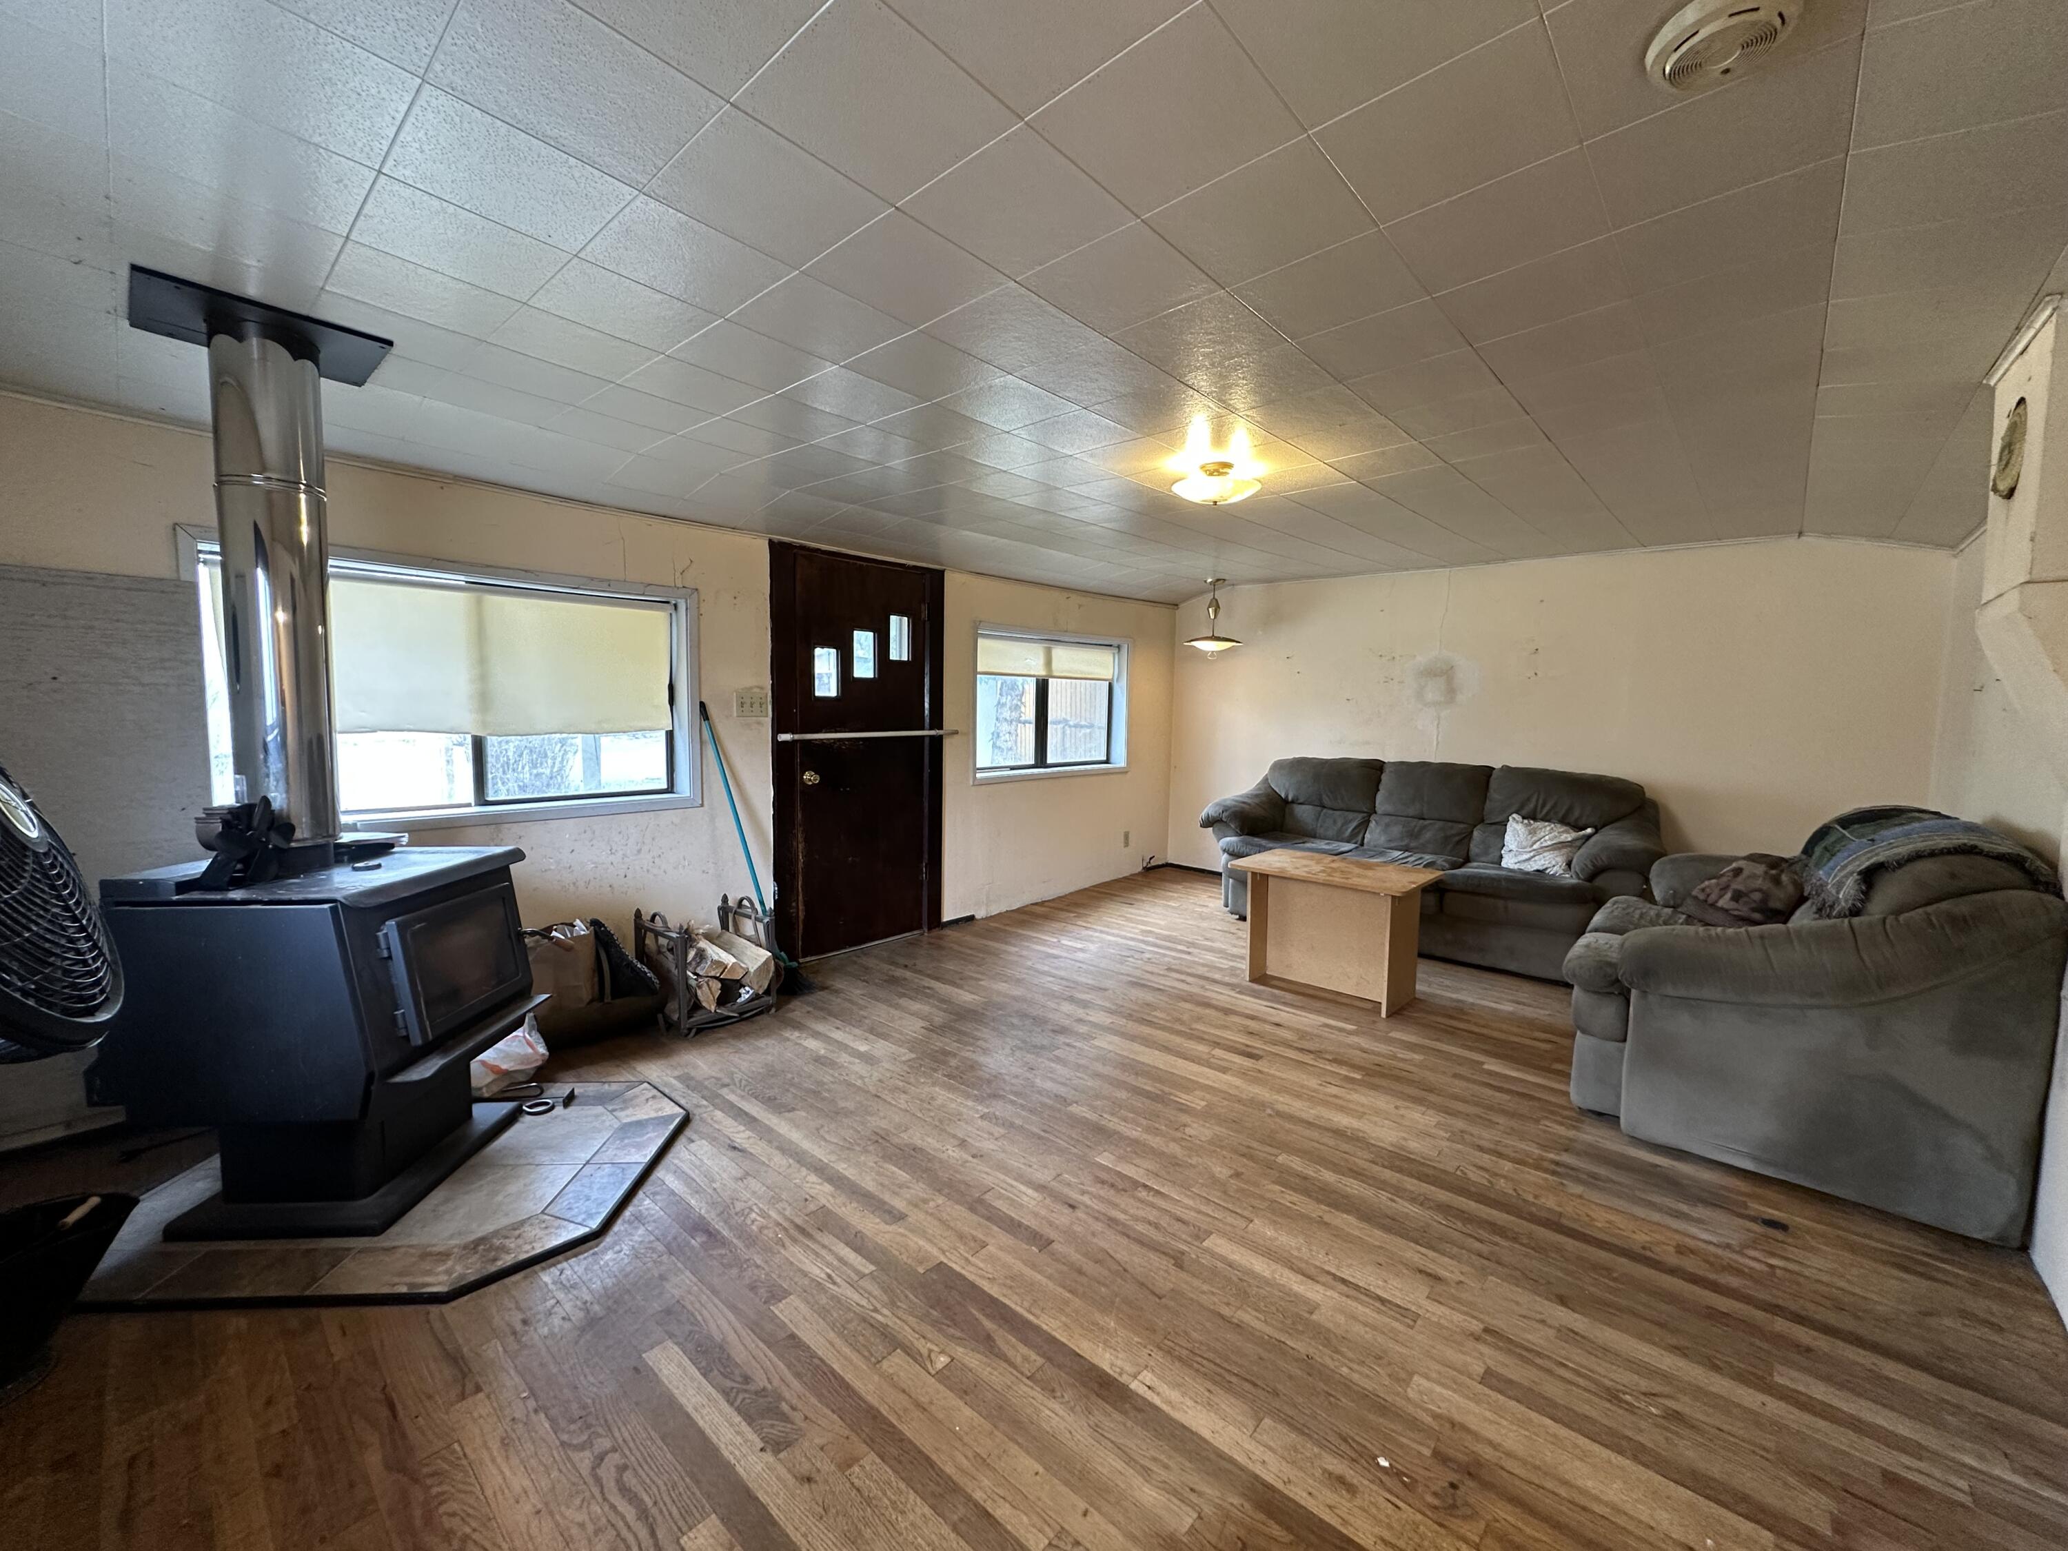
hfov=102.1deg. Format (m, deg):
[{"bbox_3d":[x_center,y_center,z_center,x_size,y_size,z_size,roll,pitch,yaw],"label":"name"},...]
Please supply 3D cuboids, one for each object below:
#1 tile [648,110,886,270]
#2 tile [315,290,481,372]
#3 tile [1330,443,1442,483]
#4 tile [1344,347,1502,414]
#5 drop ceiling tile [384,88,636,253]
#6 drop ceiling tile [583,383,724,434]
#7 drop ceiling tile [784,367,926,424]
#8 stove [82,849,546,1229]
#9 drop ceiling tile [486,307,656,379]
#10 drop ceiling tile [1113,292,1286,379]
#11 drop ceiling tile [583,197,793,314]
[{"bbox_3d":[-0.453,-1.005,1.445,0.305,0.020,0.305,5,7,42],"label":"tile"},{"bbox_3d":[-1.561,-1.081,2.037,0.300,0.020,0.300,6,5,42],"label":"tile"},{"bbox_3d":[1.204,-1.062,2.830,0.305,0.025,0.305,5,6,42],"label":"tile"},{"bbox_3d":[1.021,-1.025,2.174,0.305,0.025,0.305,5,6,42],"label":"tile"},{"bbox_3d":[-0.886,-1.018,1.424,0.300,0.020,0.300,4,4,42],"label":"drop ceiling tile"},{"bbox_3d":[-1.149,-1.093,2.490,0.300,0.020,0.300,6,5,42],"label":"drop ceiling tile"},{"bbox_3d":[-0.493,-1.054,2.308,0.300,0.020,0.300,5,5,42],"label":"drop ceiling tile"},{"bbox_3d":[-1.705,0.610,2.118,0.740,0.800,0.650,1,5,-2],"label":"stove"},{"bbox_3d":[-1.135,-1.059,2.056,0.305,0.020,0.305,5,7,42],"label":"drop ceiling tile"},{"bbox_3d":[0.386,-1.012,1.927,0.305,0.025,0.305,5,6,42],"label":"drop ceiling tile"},{"bbox_3d":[-0.686,-1.026,1.662,0.307,0.020,0.307,5,5,42],"label":"drop ceiling tile"}]

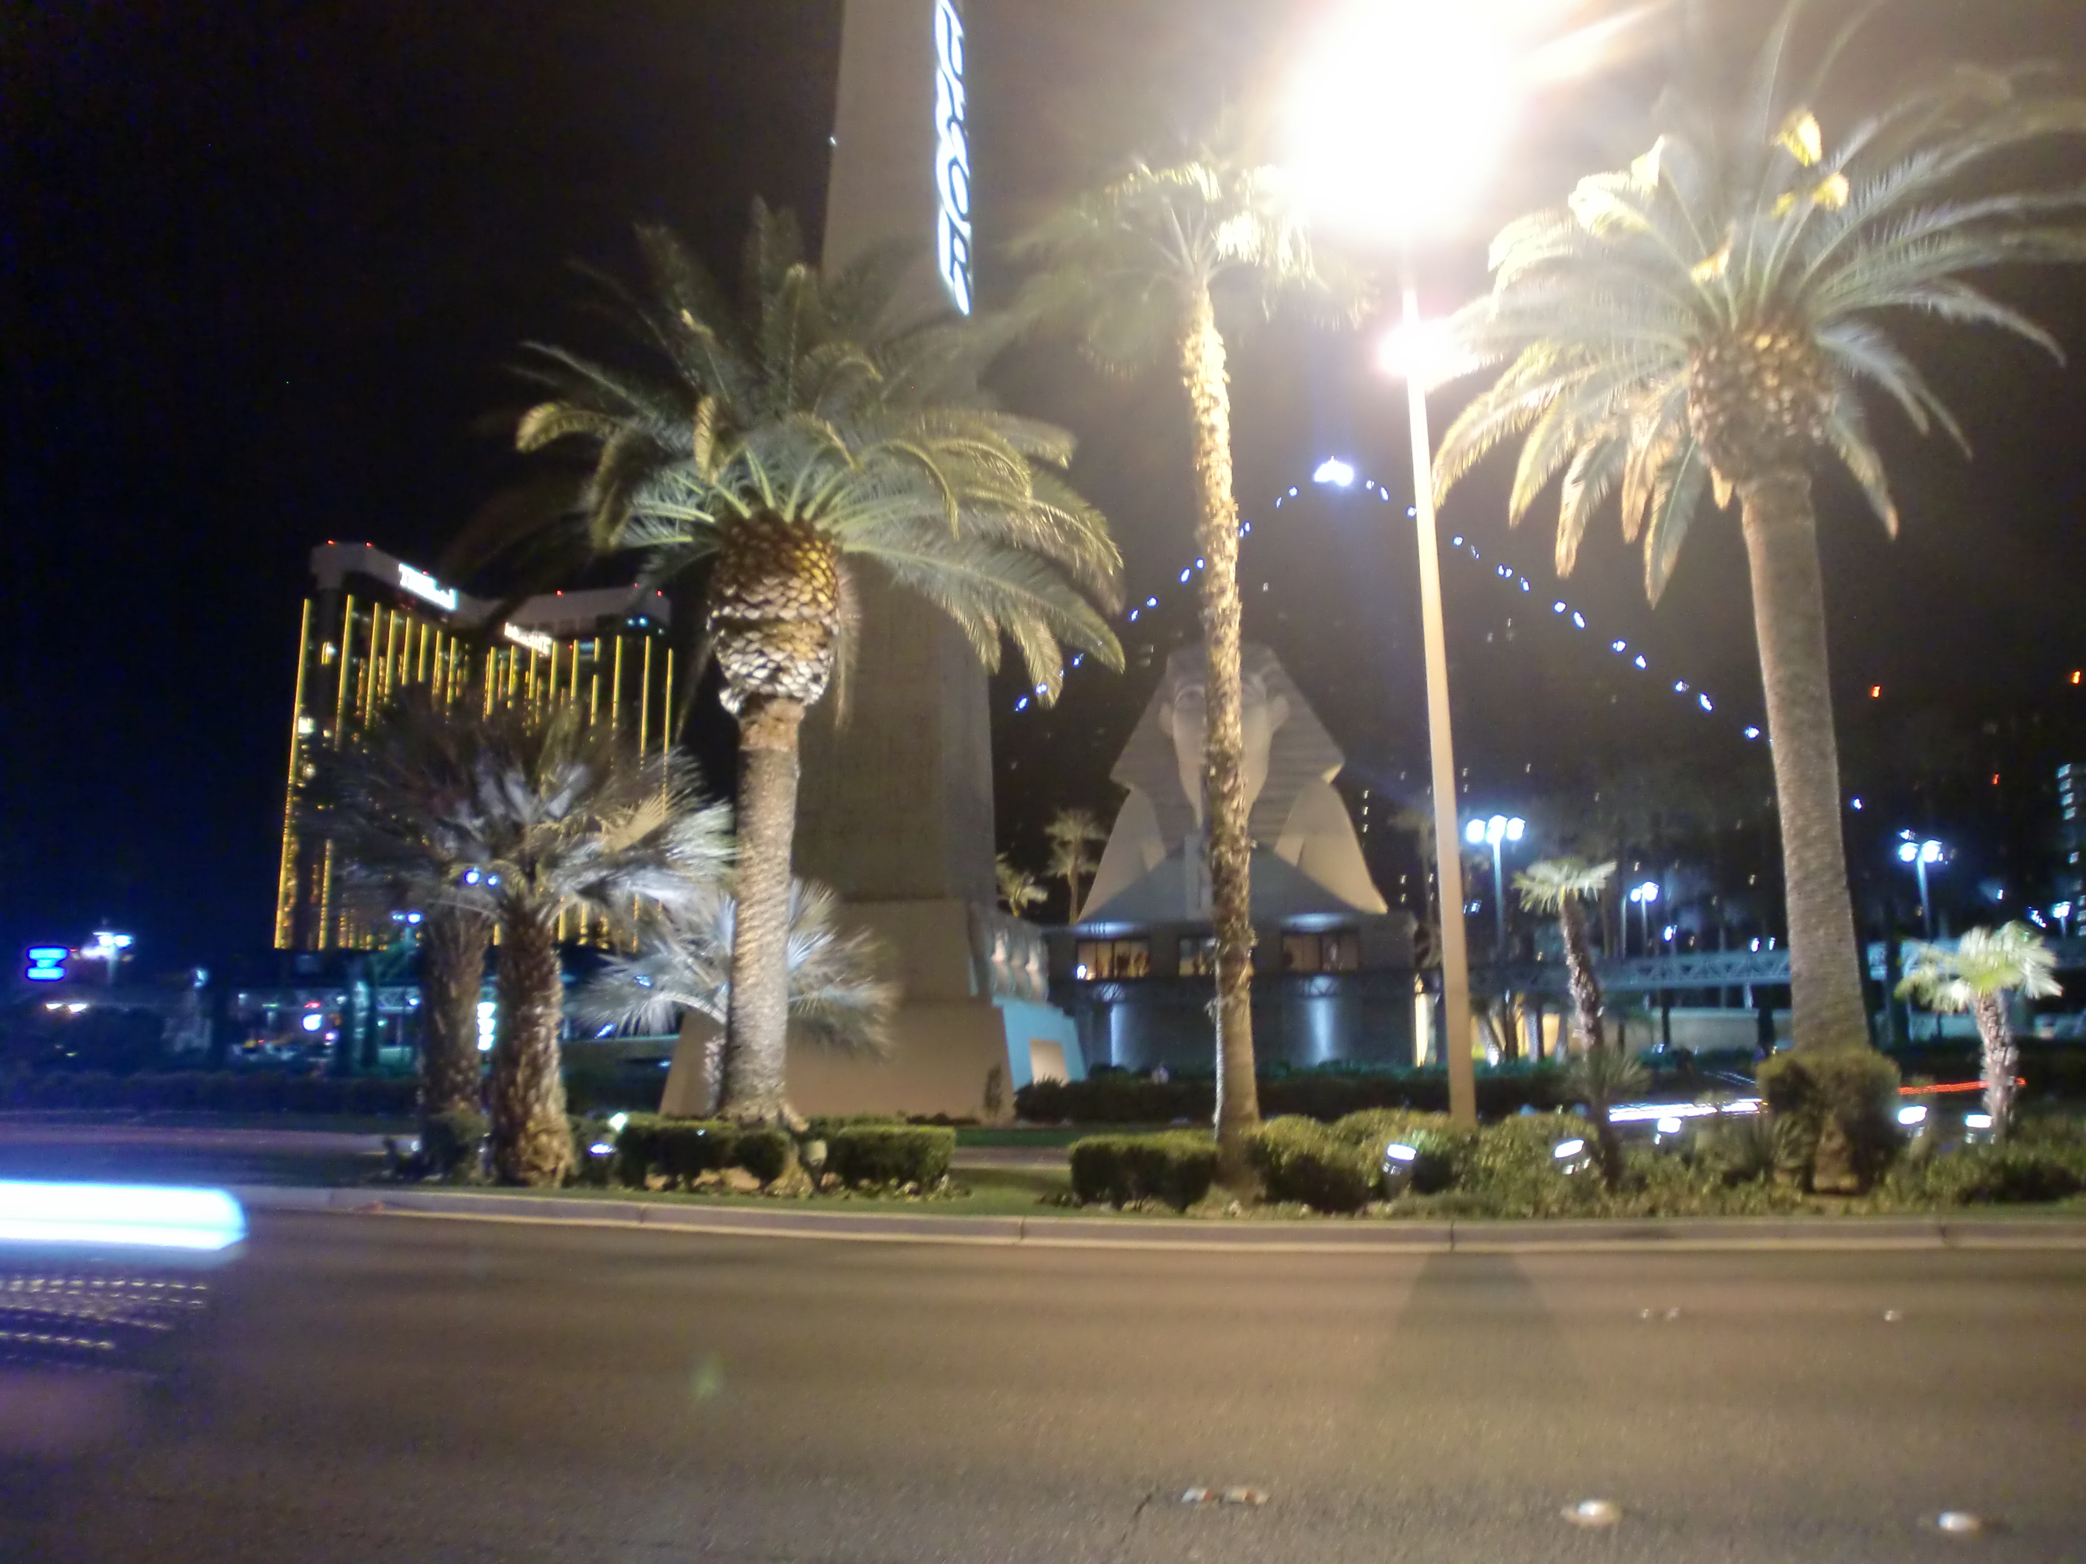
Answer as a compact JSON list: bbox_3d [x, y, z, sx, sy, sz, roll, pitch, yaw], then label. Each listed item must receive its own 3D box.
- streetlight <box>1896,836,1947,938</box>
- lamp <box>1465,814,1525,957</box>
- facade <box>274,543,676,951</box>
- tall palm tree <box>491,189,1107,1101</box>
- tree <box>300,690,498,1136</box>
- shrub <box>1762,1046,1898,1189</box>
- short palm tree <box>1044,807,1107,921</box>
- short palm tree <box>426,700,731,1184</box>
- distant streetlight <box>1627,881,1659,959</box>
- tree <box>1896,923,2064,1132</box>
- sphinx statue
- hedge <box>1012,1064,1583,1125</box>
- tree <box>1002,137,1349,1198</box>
[{"bbox_3d":[47.625,9.914,84.322,2.400,14.110,2.040,-2,-11,8],"label":"streetlight"},{"bbox_3d":[22.041,8.577,76.336,2.600,14.257,2.210,-2,-11,8],"label":"lamp"},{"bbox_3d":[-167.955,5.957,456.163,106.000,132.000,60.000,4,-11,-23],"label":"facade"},{"bbox_3d":[-2.808,-1.597,18.038,7.300,10.855,7.000,-1,-11,0],"label":"tall palm tree"},{"bbox_3d":[-7.084,1.726,18.296,3.300,5.560,3.300,-3,-11,14],"label":"tree"},{"bbox_3d":[7.023,2.997,13.878,1.250,1.200,1.200,-3,-11,14],"label":"shrub"},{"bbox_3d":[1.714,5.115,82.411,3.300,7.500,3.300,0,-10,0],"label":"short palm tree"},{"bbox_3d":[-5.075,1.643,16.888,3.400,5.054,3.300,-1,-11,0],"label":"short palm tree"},{"bbox_3d":[39.165,13.494,102.310,2.000,13.980,1.700,-2,-11,8],"label":"distant streetlight"},{"bbox_3d":[9.083,2.565,14.970,1.500,2.410,1.500,-3,-11,14],"label":"tree"},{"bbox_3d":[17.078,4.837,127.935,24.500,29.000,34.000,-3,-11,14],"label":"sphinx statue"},{"bbox_3d":[6.754,8.145,40.622,14.300,1.300,1.800,-2,-11,8],"label":"hedge"},{"bbox_3d":[1.498,-1.310,14.770,3.100,10.080,3.100,-3,-11,14],"label":"tree"}]

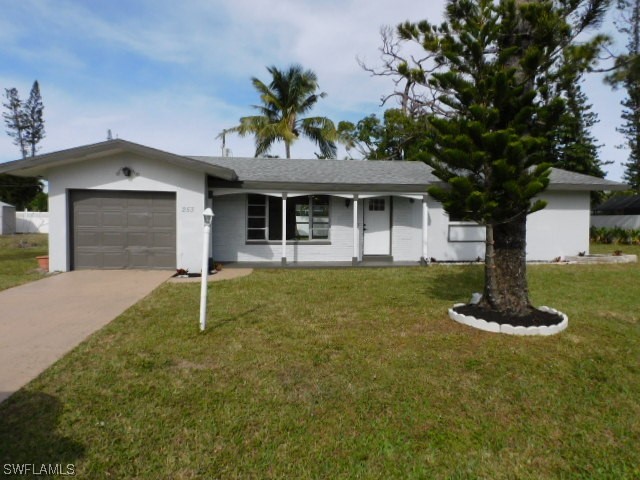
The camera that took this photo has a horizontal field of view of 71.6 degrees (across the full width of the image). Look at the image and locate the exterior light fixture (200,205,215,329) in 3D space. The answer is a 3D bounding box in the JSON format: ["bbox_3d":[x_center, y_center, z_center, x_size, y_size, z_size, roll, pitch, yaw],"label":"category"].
[{"bbox_3d":[-1.508,0.386,5.834,0.150,1.609,0.150,3,3,0],"label":"exterior light fixture"}]

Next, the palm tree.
[{"bbox_3d":[-2.428,-5.365,27.786,6.942,11.064,6.700,0,3,0],"label":"palm tree"}]

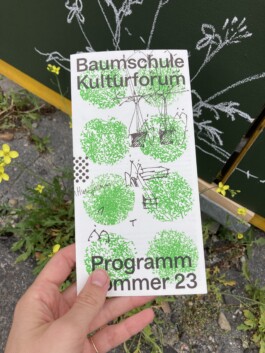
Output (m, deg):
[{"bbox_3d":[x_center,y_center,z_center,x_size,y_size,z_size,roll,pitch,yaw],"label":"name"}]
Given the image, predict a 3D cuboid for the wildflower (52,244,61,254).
[{"bbox_3d":[-0.122,0.119,0.460,0.018,0.014,0.017,-32,66,-20],"label":"wildflower"}]

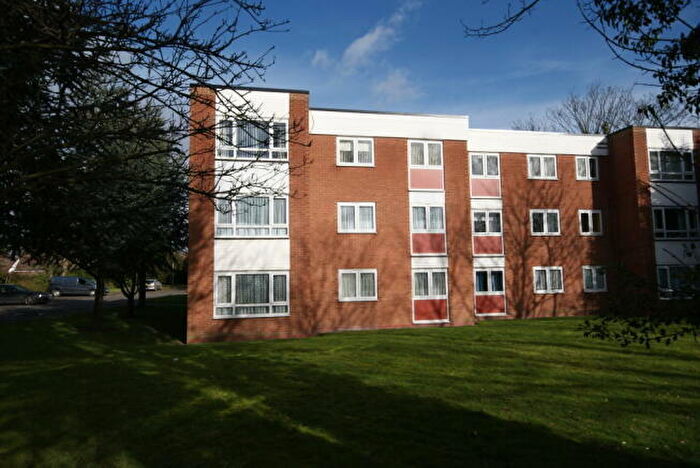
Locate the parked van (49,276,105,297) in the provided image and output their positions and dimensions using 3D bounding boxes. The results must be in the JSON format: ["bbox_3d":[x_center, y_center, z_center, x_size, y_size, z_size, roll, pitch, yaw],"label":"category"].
[{"bbox_3d":[-27.379,5.302,43.426,4.650,1.860,1.860,0,-5,-16],"label":"parked van"}]

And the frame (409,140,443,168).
[{"bbox_3d":[3.028,-3.173,17.154,1.462,1.139,0.100,0,-5,-10],"label":"frame"}]

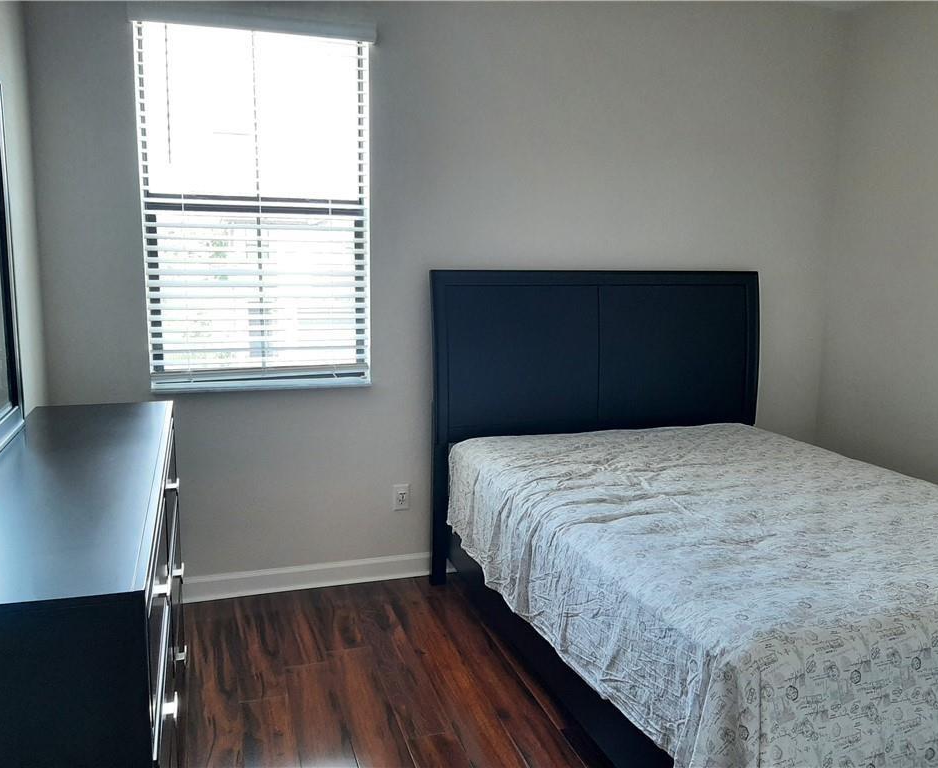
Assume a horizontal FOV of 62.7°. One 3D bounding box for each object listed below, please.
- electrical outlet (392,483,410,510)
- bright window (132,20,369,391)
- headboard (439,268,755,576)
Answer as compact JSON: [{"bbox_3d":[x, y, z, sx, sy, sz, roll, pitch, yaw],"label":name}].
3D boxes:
[{"bbox_3d":[-0.300,0.510,3.449,0.071,0.120,0.010,-2,10,-19],"label":"electrical outlet"},{"bbox_3d":[-0.840,-0.676,3.102,0.883,1.393,0.100,-2,10,-19],"label":"bright window"},{"bbox_3d":[0.626,0.172,3.647,1.693,1.397,0.100,-2,10,-19],"label":"headboard"}]

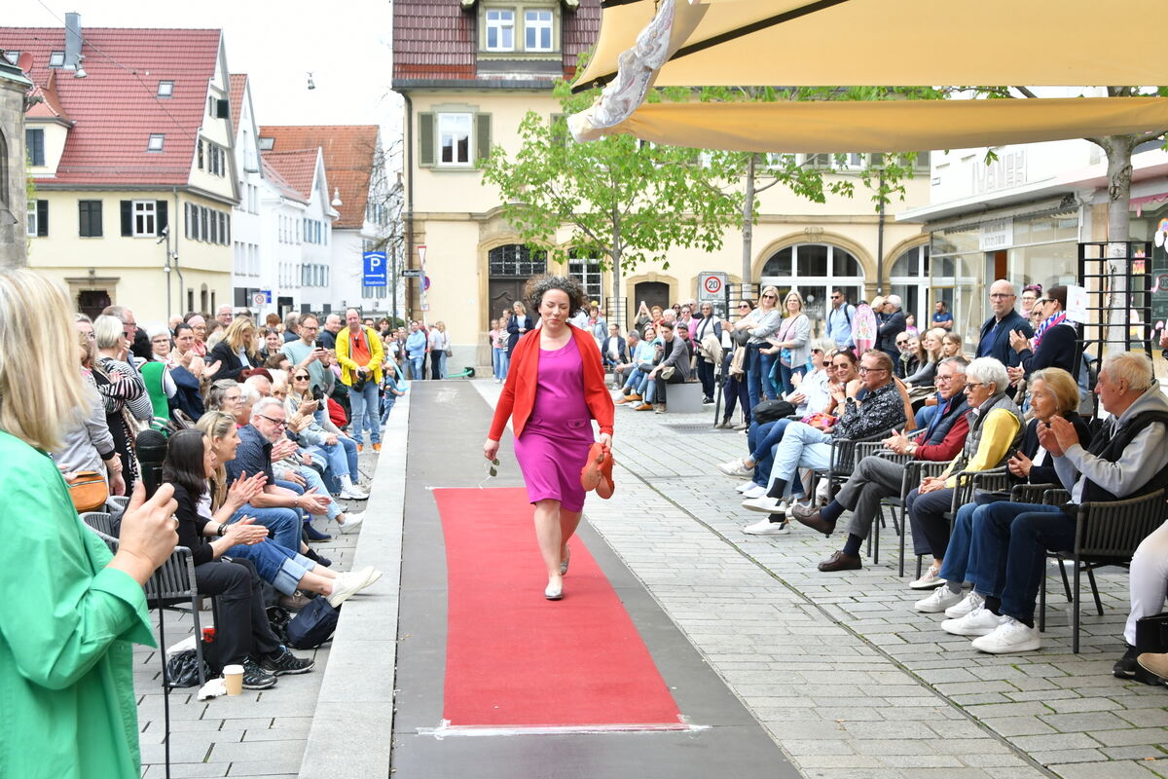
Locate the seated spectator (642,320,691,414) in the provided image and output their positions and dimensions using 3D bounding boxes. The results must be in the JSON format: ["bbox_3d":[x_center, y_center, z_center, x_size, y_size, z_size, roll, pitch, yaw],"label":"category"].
[{"bbox_3d":[1.181,-0.325,22.100,0.800,1.310,0.580,-2,4,-38],"label":"seated spectator"}]

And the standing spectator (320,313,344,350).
[{"bbox_3d":[-3.137,-0.110,19.258,0.360,1.680,0.520,2,3,34],"label":"standing spectator"}]

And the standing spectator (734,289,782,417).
[{"bbox_3d":[2.087,-0.343,18.245,0.500,1.740,0.400,3,4,45],"label":"standing spectator"}]

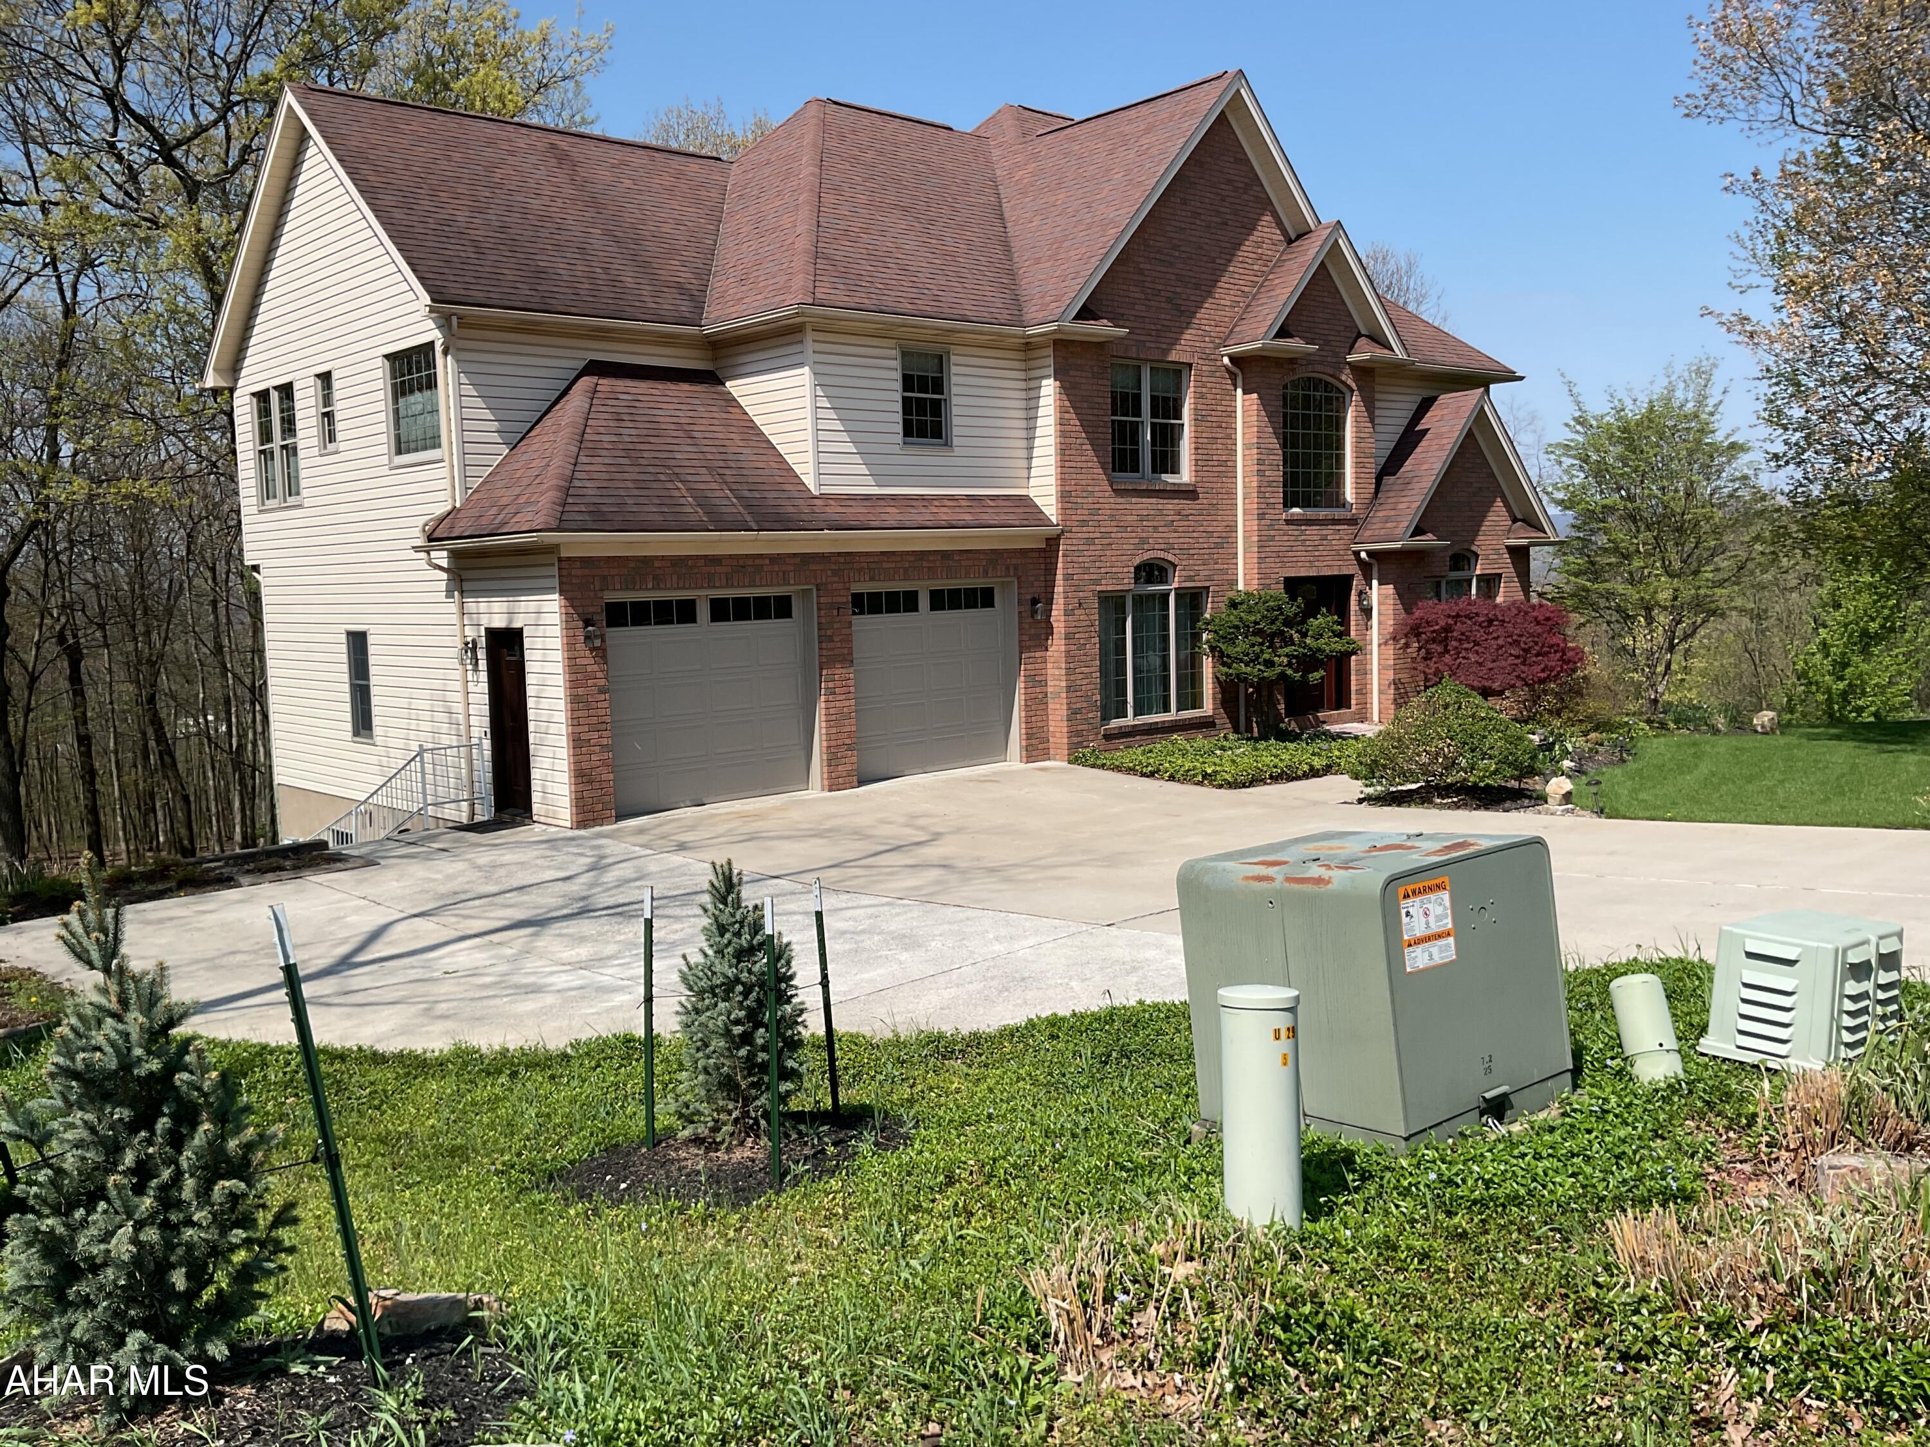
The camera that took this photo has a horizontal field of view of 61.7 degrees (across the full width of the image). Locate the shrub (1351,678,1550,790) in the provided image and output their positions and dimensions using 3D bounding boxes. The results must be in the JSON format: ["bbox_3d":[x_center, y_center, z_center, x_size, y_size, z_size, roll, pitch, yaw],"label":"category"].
[{"bbox_3d":[5.176,0.098,17.400,2.100,1.220,1.950,0,6,17],"label":"shrub"}]

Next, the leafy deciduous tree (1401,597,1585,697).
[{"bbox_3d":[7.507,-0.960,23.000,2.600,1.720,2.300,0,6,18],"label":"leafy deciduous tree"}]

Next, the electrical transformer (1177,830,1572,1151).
[{"bbox_3d":[1.361,0.853,5.432,0.835,0.867,0.894,-8,3,-36],"label":"electrical transformer"}]

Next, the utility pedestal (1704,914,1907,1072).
[{"bbox_3d":[3.231,1.016,6.211,0.698,0.465,0.500,-2,5,-42],"label":"utility pedestal"}]

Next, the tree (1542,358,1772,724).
[{"bbox_3d":[11.117,-2.973,26.000,3.550,5.650,3.400,1,6,23],"label":"tree"}]

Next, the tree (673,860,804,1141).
[{"bbox_3d":[-0.814,0.991,5.800,0.470,1.000,0.460,-2,5,-8],"label":"tree"}]

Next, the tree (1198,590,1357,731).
[{"bbox_3d":[4.414,-0.845,22.700,2.250,2.100,2.100,-1,6,11],"label":"tree"}]

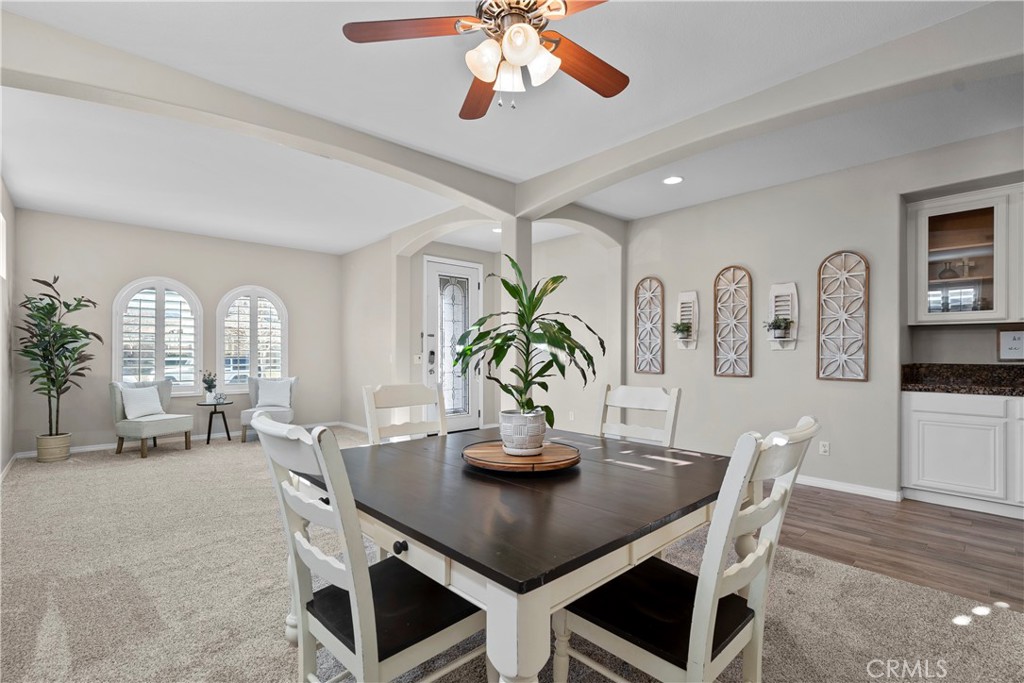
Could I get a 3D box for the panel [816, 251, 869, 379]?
[{"bbox_3d":[2.814,-0.218,3.872,0.030,1.105,0.362,1,-1,-43],"label":"panel"}]

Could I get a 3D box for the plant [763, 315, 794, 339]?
[{"bbox_3d":[2.435,-0.133,4.149,0.170,0.215,0.235,1,-2,-42],"label":"plant"}]

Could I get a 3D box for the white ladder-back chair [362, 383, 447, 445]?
[{"bbox_3d":[-0.429,0.741,2.260,0.460,1.025,0.540,1,-1,-38],"label":"white ladder-back chair"}]

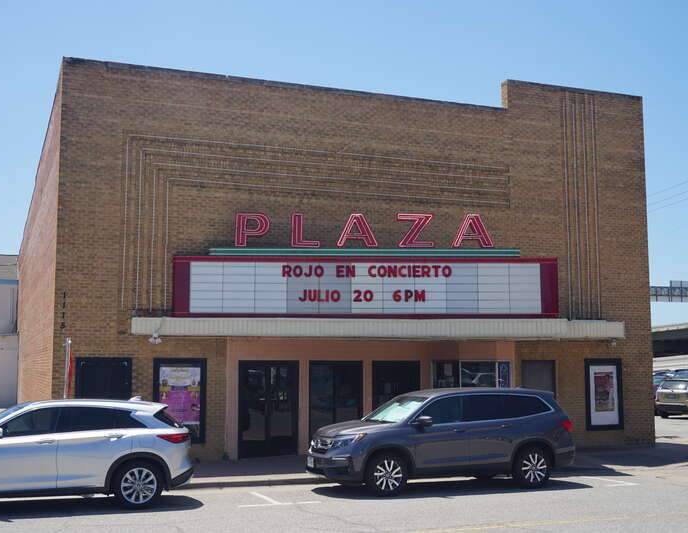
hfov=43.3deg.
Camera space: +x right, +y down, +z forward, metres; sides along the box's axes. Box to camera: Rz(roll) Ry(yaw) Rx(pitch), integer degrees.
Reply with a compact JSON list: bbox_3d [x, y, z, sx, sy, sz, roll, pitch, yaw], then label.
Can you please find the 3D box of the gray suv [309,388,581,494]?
[{"bbox_3d":[1.798,3.074,15.787,4.990,1.790,2.000,2,-7,-21],"label":"gray suv"}]

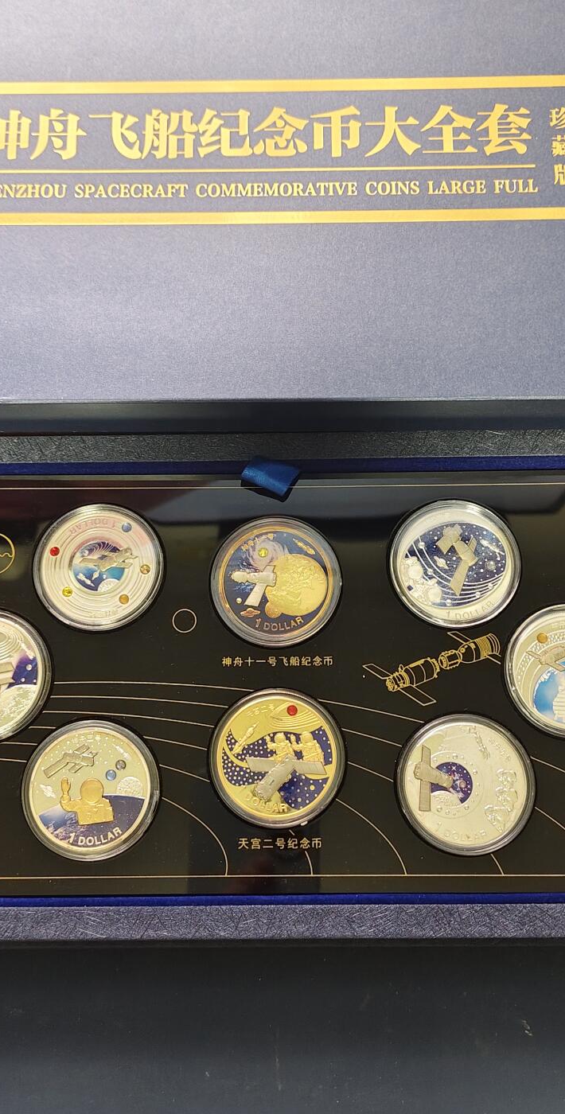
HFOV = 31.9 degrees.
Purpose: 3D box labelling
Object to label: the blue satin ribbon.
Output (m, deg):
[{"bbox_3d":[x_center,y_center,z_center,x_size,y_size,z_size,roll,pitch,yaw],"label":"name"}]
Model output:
[{"bbox_3d":[-0.004,-0.028,0.350,0.018,0.008,0.011,22,79,5],"label":"blue satin ribbon"}]

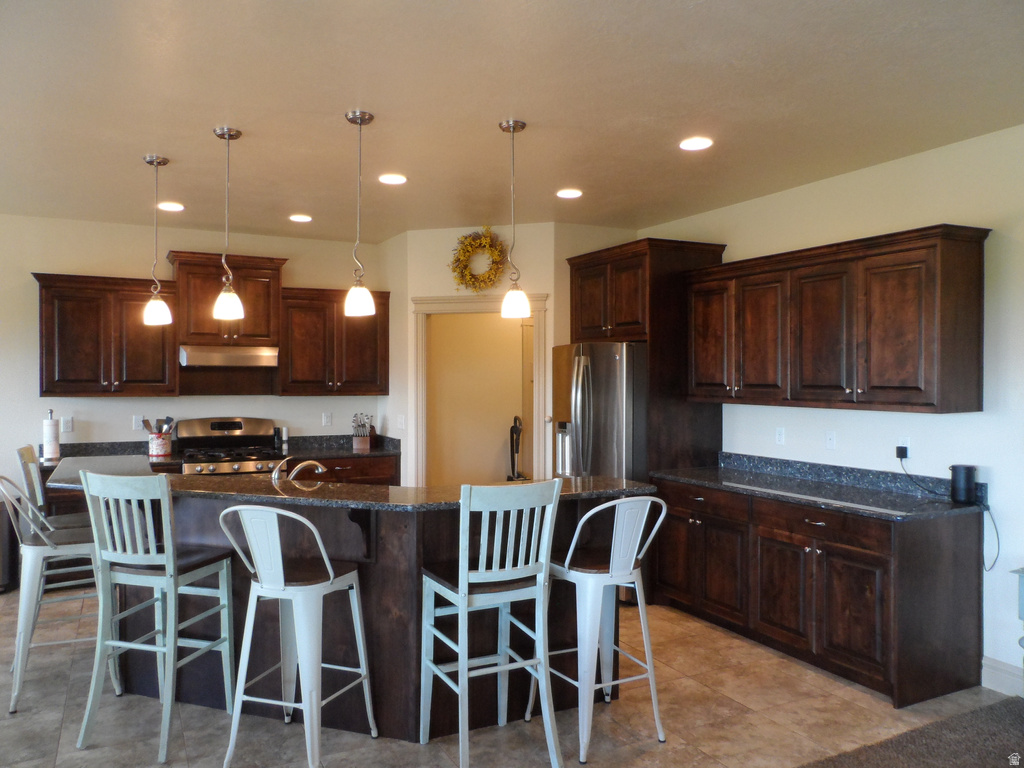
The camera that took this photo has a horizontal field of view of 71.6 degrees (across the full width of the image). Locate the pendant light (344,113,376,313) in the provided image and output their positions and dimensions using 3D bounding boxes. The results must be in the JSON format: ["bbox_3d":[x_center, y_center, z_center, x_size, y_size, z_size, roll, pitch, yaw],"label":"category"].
[{"bbox_3d":[-0.721,-0.792,3.367,0.142,0.950,0.142,0,1,-29],"label":"pendant light"}]

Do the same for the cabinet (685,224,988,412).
[{"bbox_3d":[1.756,-0.312,4.168,0.385,0.885,1.781,-1,1,-28],"label":"cabinet"}]

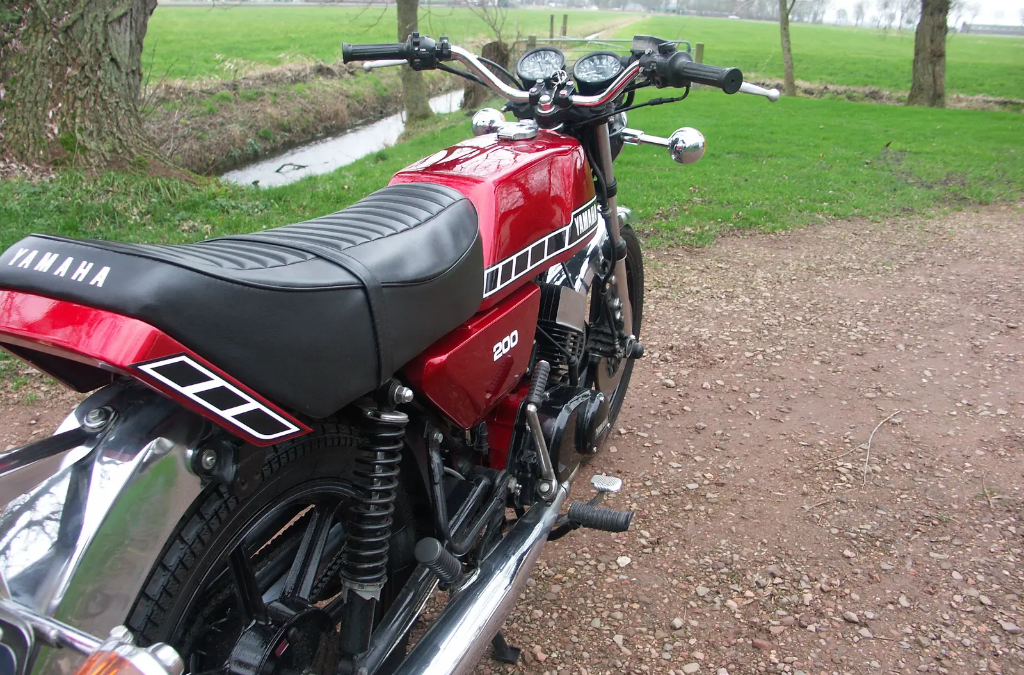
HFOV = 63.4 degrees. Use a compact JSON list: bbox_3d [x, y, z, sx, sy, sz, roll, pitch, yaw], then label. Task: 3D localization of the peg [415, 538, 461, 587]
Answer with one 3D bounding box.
[{"bbox_3d":[-0.095,0.307,1.114,0.036,0.086,0.036,1,50,26],"label":"peg"}]

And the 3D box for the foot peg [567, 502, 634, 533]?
[{"bbox_3d":[0.143,0.294,1.355,0.102,0.035,0.036,10,23,22],"label":"foot peg"}]

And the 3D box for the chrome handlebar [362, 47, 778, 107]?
[{"bbox_3d":[0.042,-0.449,1.455,0.745,0.100,0.170,11,24,25],"label":"chrome handlebar"}]

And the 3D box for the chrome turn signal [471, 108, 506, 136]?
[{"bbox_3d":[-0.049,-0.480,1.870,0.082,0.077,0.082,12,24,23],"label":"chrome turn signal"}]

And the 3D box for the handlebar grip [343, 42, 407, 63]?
[{"bbox_3d":[-0.253,-0.524,1.529,0.121,0.036,0.036,-2,22,1],"label":"handlebar grip"}]

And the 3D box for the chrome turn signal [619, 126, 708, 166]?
[{"bbox_3d":[0.297,-0.382,1.628,0.170,0.073,0.080,11,24,25],"label":"chrome turn signal"}]

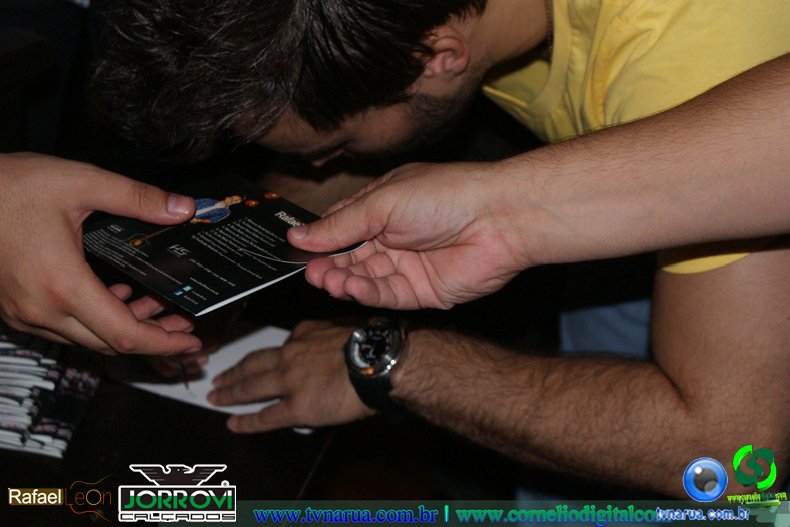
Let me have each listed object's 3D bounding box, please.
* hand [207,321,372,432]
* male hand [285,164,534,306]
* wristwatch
[{"bbox_3d":[-0.075,0.080,1.190,0.138,0.053,0.088,-8,34,7],"label":"hand"},{"bbox_3d":[0.009,-0.017,0.990,0.150,0.085,0.078,-7,13,15],"label":"male hand"},{"bbox_3d":[-0.013,0.075,1.195,0.045,0.055,0.066,3,57,9],"label":"wristwatch"}]

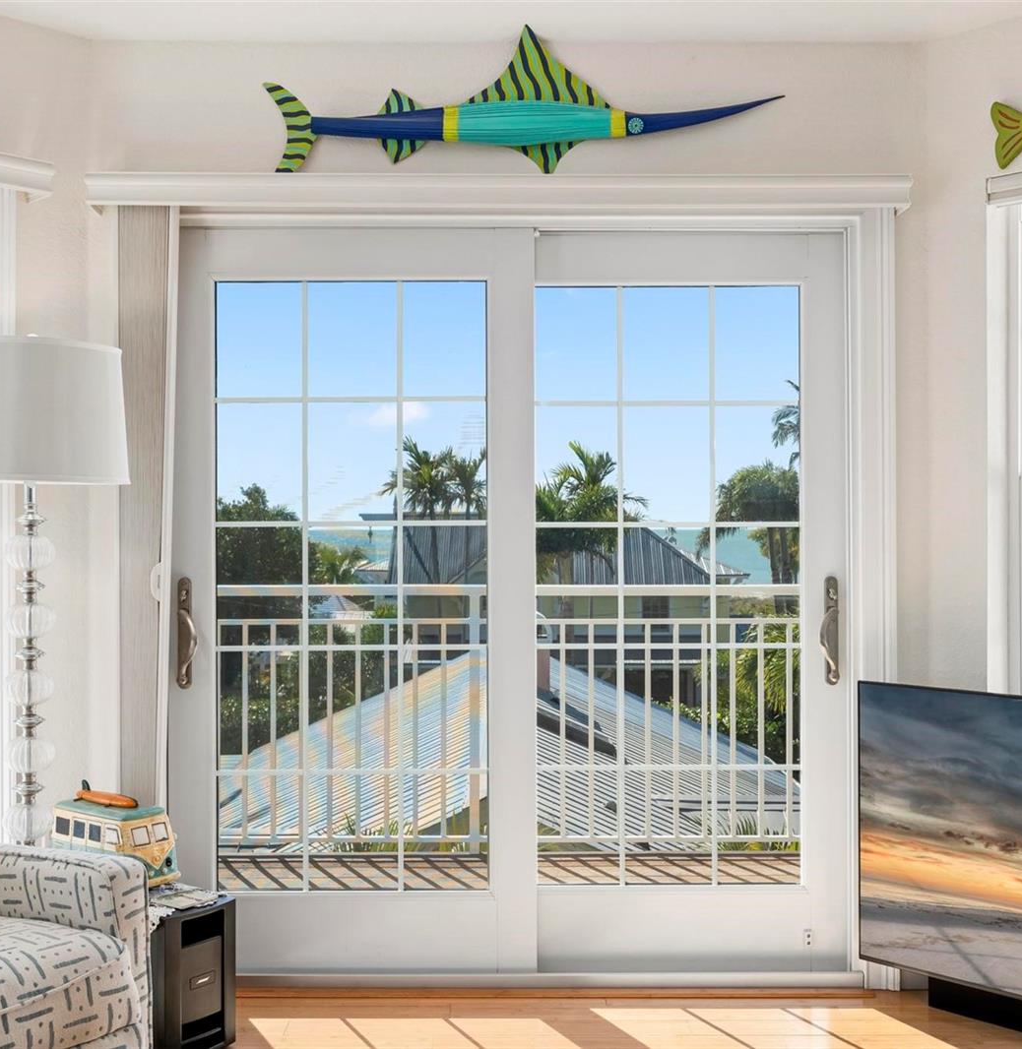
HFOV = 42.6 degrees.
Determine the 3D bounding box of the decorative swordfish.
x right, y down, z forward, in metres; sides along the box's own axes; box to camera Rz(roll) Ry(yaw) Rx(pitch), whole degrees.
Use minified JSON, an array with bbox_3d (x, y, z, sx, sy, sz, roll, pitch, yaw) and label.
[{"bbox_3d":[0.032,-1.055,3.280,1.300,0.370,0.100,0,0,0],"label":"decorative swordfish"}]

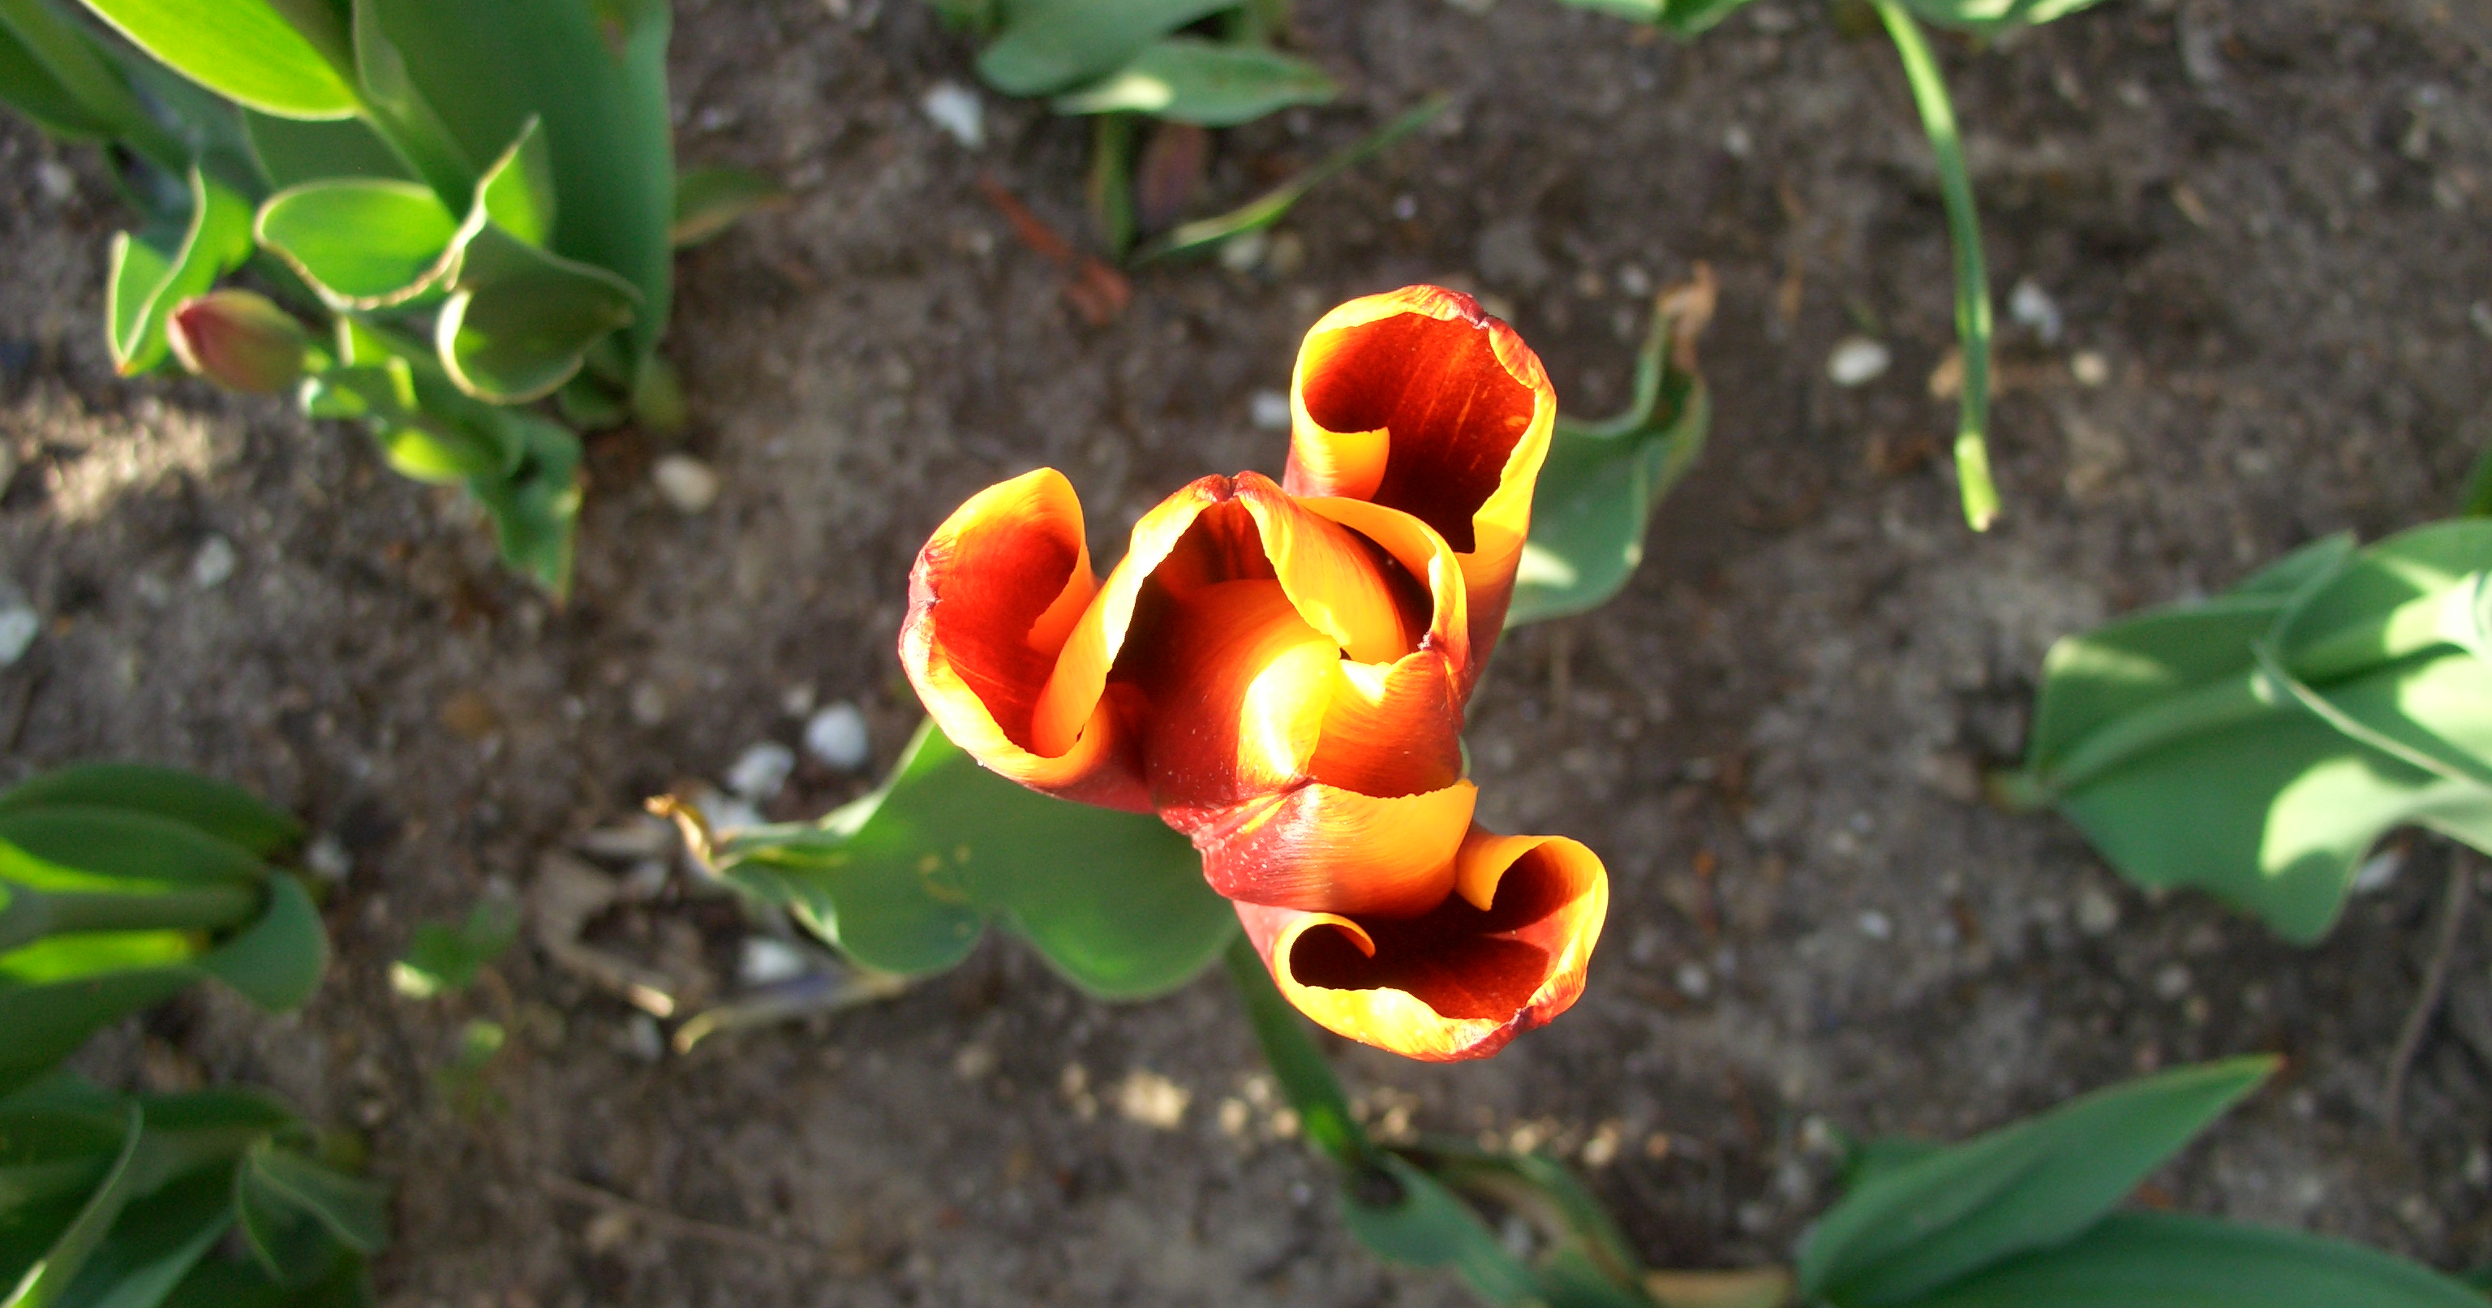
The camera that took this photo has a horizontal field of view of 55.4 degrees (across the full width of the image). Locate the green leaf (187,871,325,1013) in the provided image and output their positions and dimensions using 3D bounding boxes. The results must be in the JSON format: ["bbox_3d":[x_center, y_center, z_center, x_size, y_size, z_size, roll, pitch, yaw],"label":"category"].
[{"bbox_3d":[-0.268,0.078,0.644,0.036,0.030,0.038,8,80,1],"label":"green leaf"}]

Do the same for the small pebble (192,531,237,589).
[{"bbox_3d":[-0.308,-0.028,0.710,0.011,0.008,0.016,17,80,2],"label":"small pebble"}]

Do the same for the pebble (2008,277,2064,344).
[{"bbox_3d":[0.242,-0.105,0.728,0.012,0.010,0.021,-41,83,-7],"label":"pebble"}]

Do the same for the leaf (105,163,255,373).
[{"bbox_3d":[-0.250,-0.090,0.560,0.032,0.048,0.042,-31,77,-5],"label":"leaf"}]

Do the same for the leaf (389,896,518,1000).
[{"bbox_3d":[-0.216,0.080,0.647,0.035,0.016,0.024,-33,77,-6],"label":"leaf"}]

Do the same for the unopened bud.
[{"bbox_3d":[-0.227,-0.070,0.535,0.021,0.038,0.021,0,87,16],"label":"unopened bud"}]

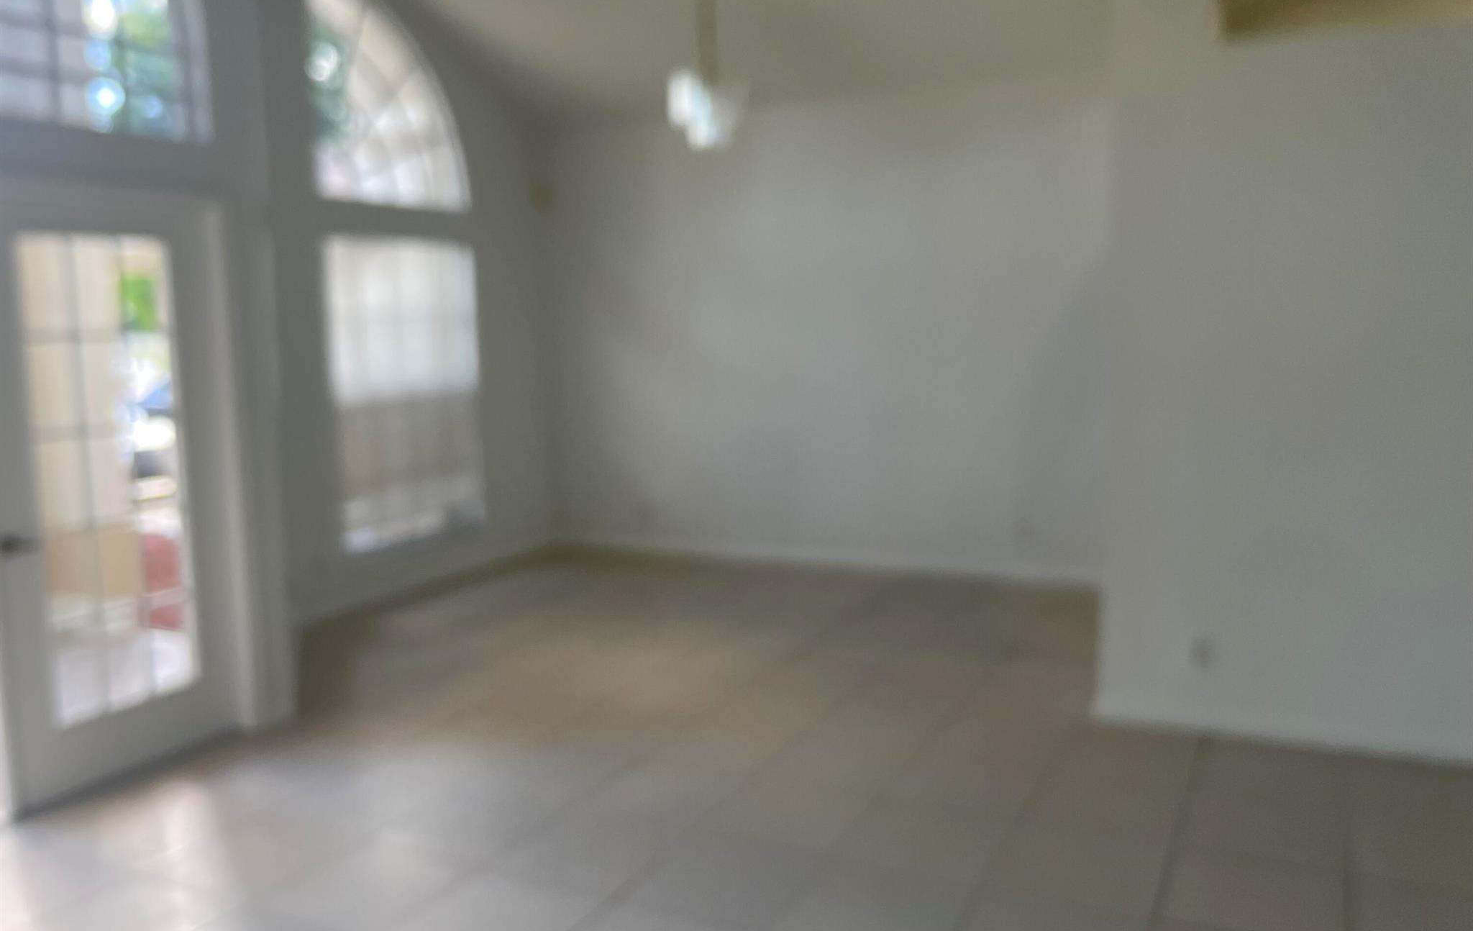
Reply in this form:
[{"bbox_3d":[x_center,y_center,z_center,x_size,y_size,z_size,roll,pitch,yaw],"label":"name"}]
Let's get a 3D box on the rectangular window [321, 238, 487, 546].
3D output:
[{"bbox_3d":[-2.048,-0.462,6.987,0.090,1.840,1.220,2,7,27],"label":"rectangular window"}]

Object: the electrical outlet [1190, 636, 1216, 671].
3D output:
[{"bbox_3d":[1.753,0.707,4.158,0.078,0.122,0.015,2,7,27],"label":"electrical outlet"}]

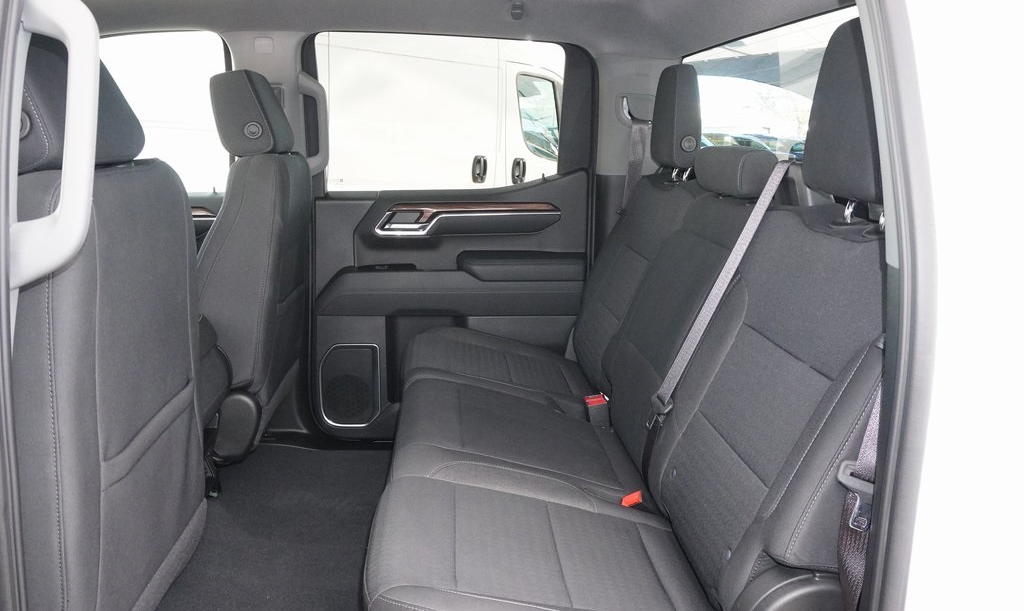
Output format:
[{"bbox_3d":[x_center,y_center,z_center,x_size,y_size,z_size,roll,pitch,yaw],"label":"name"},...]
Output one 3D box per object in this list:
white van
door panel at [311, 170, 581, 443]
[{"bbox_3d":[-1.409,-1.057,5.632,5.600,2.530,2.080,-10,17,-41],"label":"white van"},{"bbox_3d":[-0.178,0.016,2.327,0.810,0.820,0.130,1,13,-5],"label":"door panel"}]

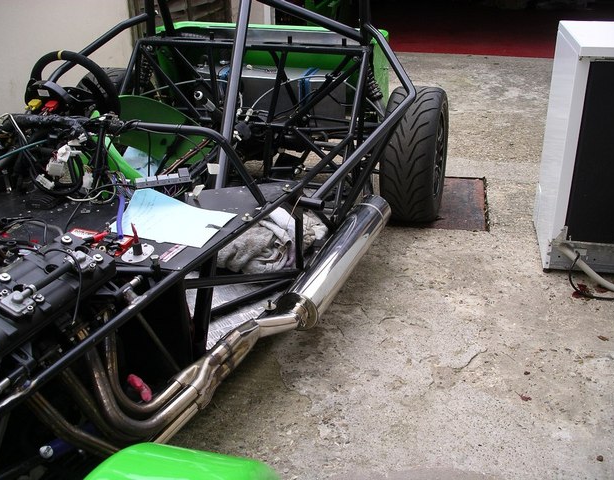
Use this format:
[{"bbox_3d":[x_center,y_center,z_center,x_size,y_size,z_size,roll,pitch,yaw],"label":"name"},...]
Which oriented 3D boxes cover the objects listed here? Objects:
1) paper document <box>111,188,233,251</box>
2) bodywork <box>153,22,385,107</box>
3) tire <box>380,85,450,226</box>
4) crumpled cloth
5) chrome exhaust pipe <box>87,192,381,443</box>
[{"bbox_3d":[-0.367,-0.063,1.844,0.295,0.050,0.212,8,28,18],"label":"paper document"},{"bbox_3d":[-0.162,-0.754,3.066,1.040,0.380,0.320,8,28,19],"label":"bodywork"},{"bbox_3d":[0.476,-0.371,2.990,0.205,0.578,0.578,8,28,18],"label":"tire"},{"bbox_3d":[-0.112,0.015,2.416,0.340,0.180,0.270,8,28,19],"label":"crumpled cloth"},{"bbox_3d":[-0.141,0.153,1.988,0.380,0.310,1.220,11,29,24],"label":"chrome exhaust pipe"}]

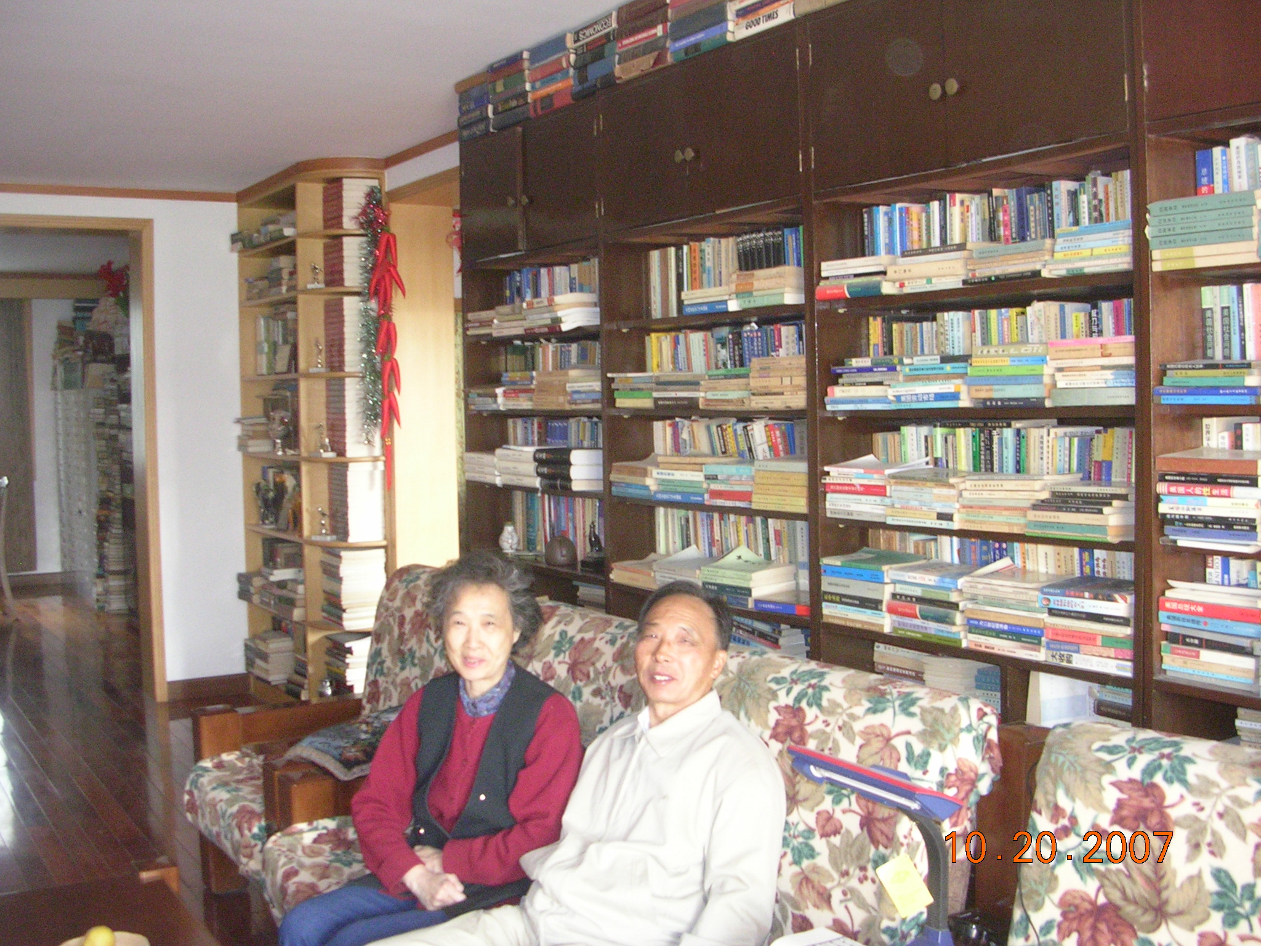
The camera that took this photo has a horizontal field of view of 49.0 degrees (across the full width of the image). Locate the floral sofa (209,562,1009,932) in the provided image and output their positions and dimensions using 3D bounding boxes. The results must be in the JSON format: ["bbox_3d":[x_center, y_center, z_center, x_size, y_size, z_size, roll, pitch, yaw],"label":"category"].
[{"bbox_3d":[-0.334,0.829,3.256,0.920,0.940,2.620,-4,4,-35],"label":"floral sofa"}]

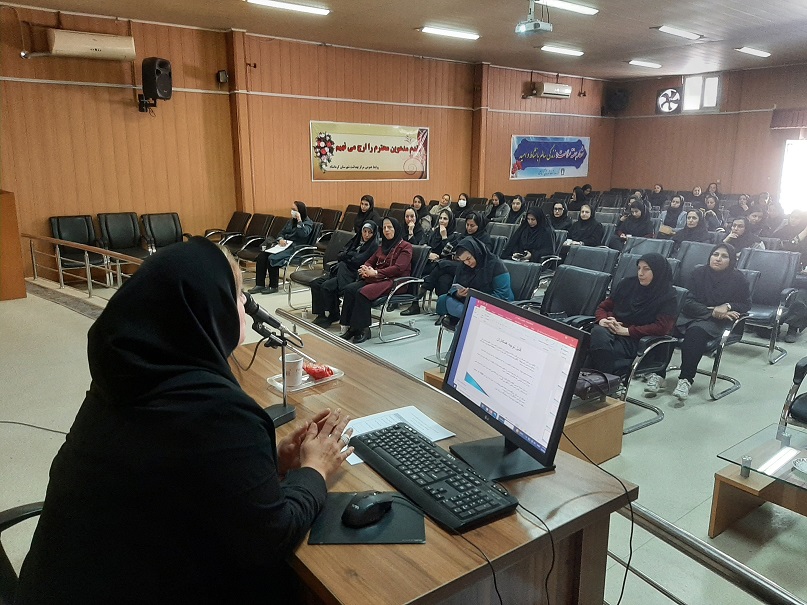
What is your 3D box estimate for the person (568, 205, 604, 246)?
[{"bbox_3d":[2.184,-0.616,7.790,0.500,1.245,0.800,13,19,40],"label":"person"}]

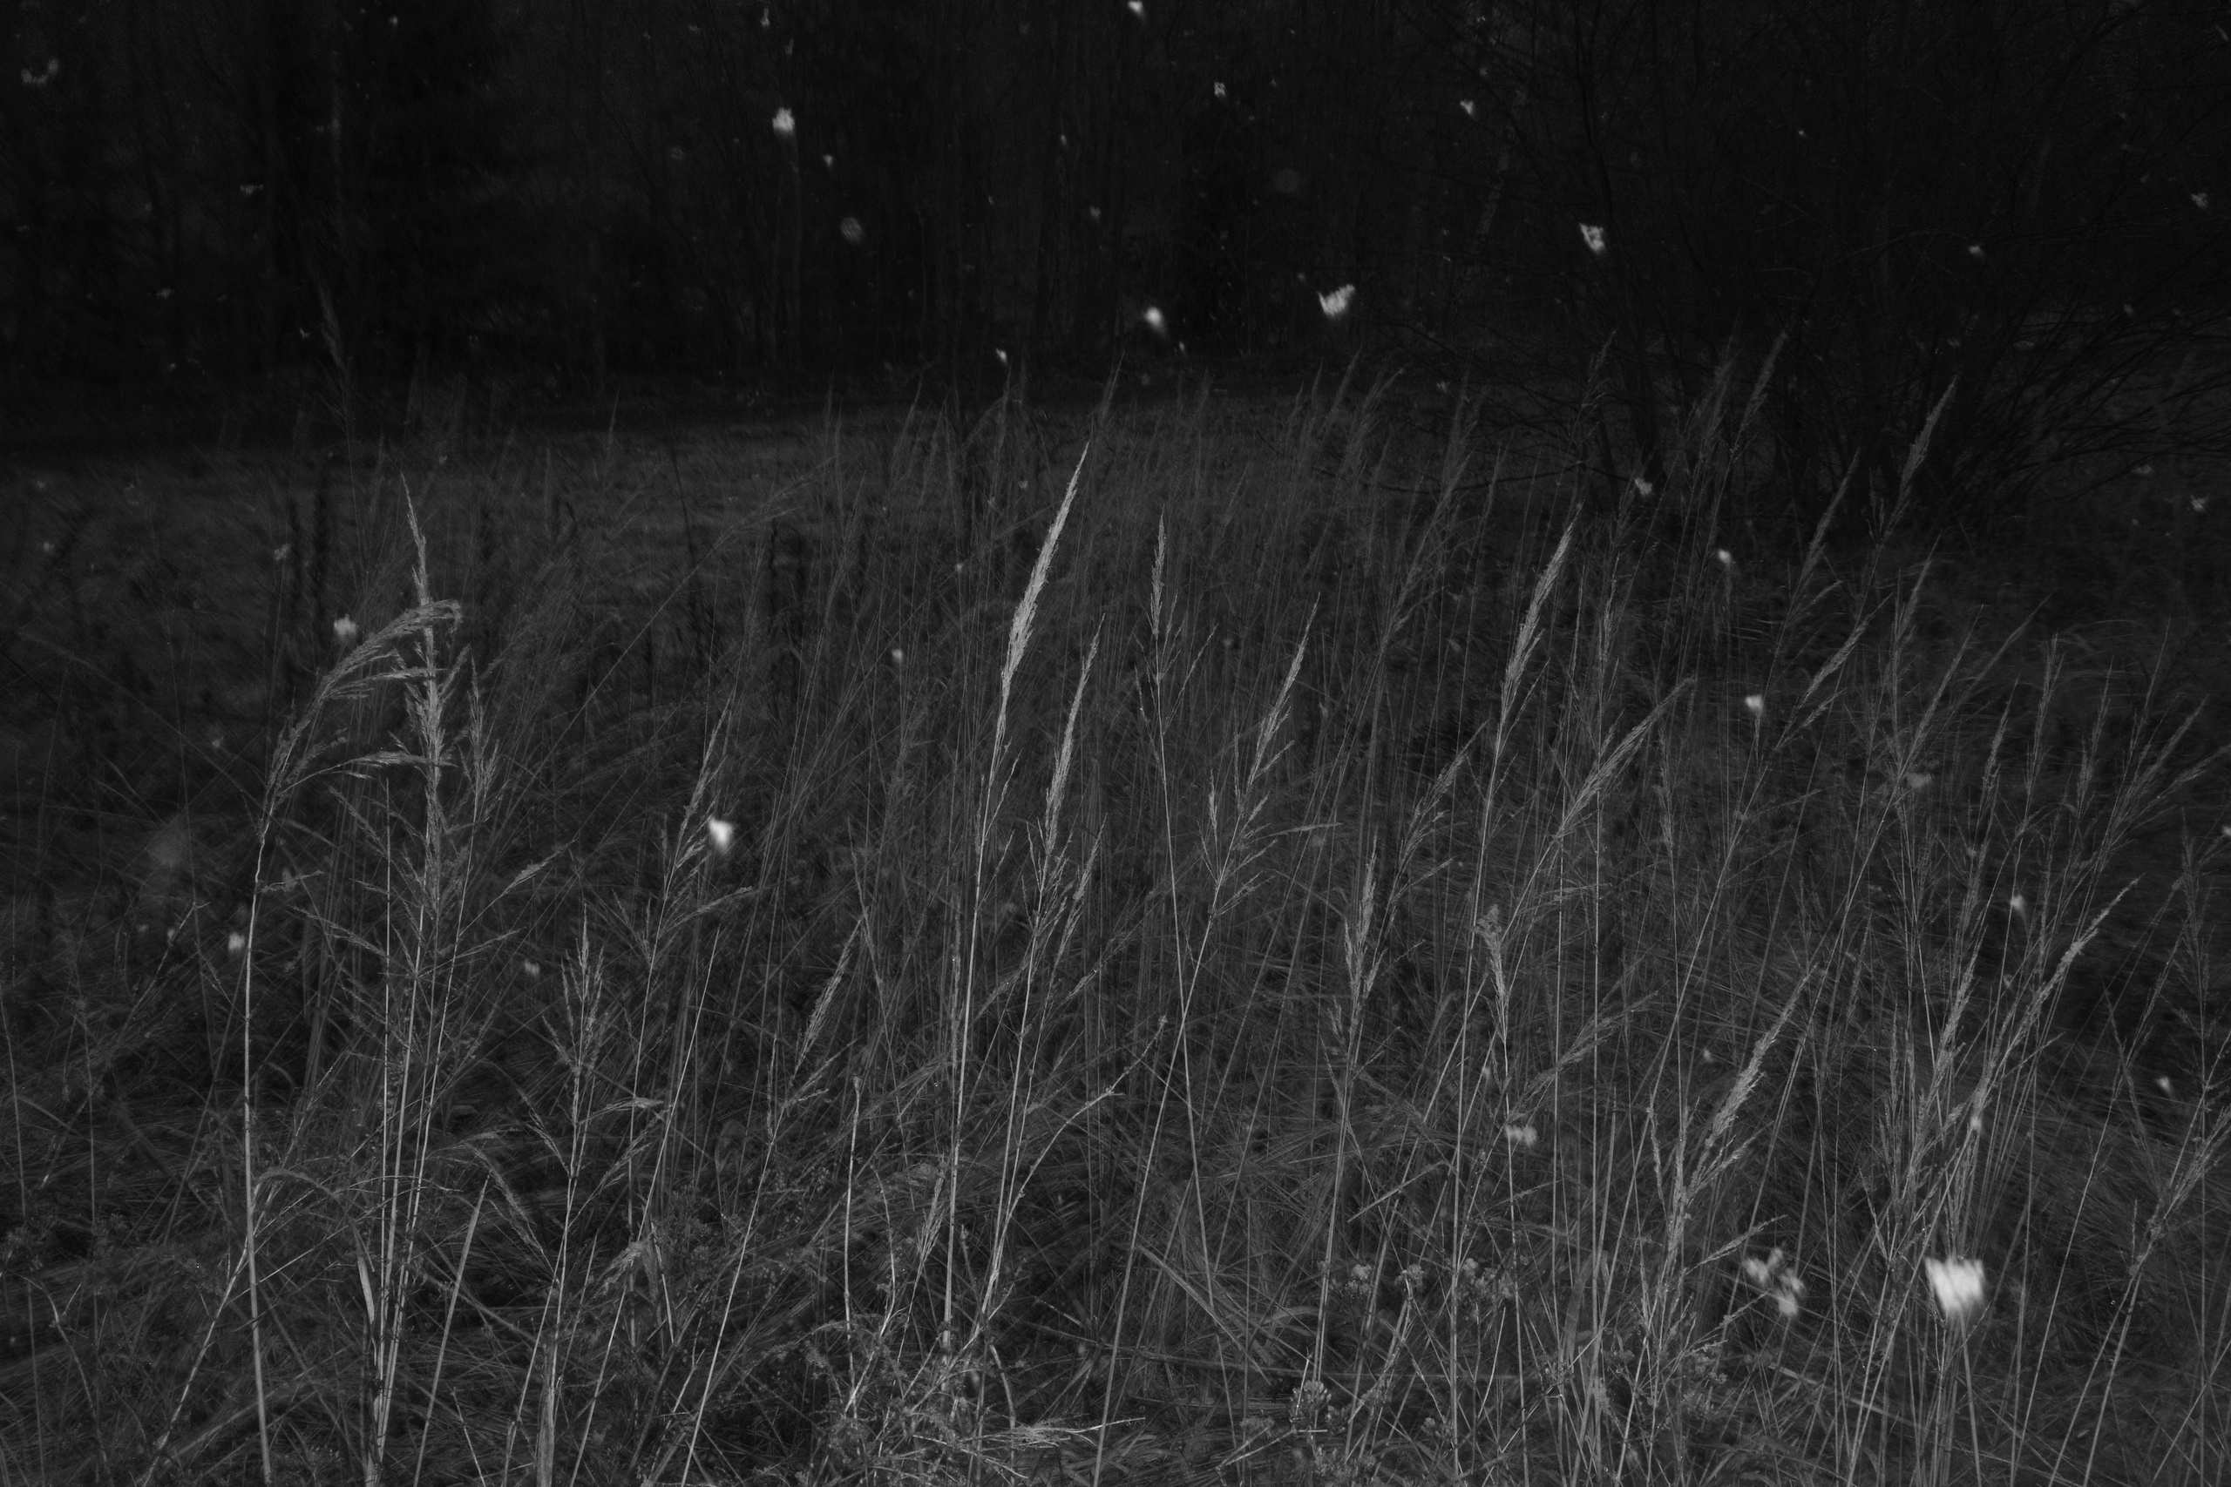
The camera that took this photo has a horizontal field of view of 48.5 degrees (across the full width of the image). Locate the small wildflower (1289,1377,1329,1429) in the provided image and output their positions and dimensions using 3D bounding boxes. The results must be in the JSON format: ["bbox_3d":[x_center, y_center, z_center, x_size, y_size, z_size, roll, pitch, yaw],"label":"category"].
[{"bbox_3d":[0.186,0.639,2.400,0.041,0.044,0.040,0,11,0],"label":"small wildflower"}]

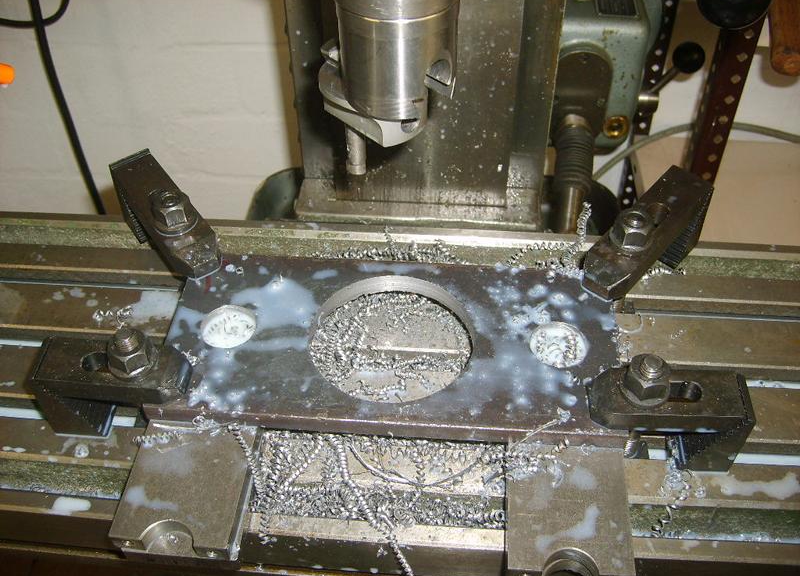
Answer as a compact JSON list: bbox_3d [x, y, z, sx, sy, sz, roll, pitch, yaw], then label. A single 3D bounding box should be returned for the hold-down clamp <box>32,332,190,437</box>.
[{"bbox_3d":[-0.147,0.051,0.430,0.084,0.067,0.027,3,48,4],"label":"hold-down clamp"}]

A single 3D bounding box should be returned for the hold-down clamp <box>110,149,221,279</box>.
[{"bbox_3d":[-0.139,-0.033,0.501,0.027,0.069,0.086,-31,54,-24],"label":"hold-down clamp"}]

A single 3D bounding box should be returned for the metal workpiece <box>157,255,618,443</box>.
[{"bbox_3d":[-0.005,0.030,0.448,0.247,0.013,0.111,3,48,4],"label":"metal workpiece"}]

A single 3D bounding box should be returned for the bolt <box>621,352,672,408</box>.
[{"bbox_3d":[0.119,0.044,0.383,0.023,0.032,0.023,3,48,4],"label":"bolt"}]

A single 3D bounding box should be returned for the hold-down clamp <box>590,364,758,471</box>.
[{"bbox_3d":[0.134,0.066,0.415,0.079,0.056,0.027,3,48,4],"label":"hold-down clamp"}]

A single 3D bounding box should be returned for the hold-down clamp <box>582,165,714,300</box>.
[{"bbox_3d":[0.143,-0.021,0.481,0.027,0.069,0.093,36,58,29],"label":"hold-down clamp"}]

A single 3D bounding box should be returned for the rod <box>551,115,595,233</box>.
[{"bbox_3d":[0.124,-0.077,0.591,0.028,0.116,0.028,-1,48,8],"label":"rod"}]

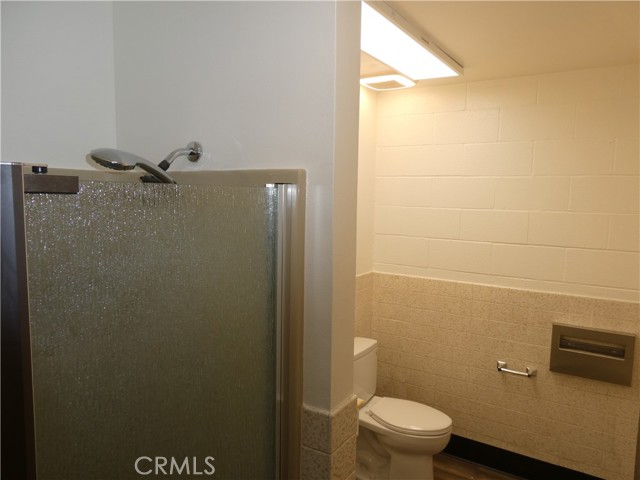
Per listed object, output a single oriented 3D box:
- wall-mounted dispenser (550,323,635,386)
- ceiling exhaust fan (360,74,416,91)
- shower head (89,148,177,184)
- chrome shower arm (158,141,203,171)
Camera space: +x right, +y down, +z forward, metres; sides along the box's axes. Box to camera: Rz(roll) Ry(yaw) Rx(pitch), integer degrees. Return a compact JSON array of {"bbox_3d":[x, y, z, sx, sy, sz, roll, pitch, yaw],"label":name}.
[{"bbox_3d":[1.530,0.638,2.506,0.402,0.283,0.055,5,7,33],"label":"wall-mounted dispenser"},{"bbox_3d":[0.418,-0.985,2.752,0.285,0.030,0.295,4,7,31],"label":"ceiling exhaust fan"},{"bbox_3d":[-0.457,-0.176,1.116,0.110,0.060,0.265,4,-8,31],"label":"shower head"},{"bbox_3d":[-0.400,-0.232,1.230,0.062,0.097,0.135,4,7,31],"label":"chrome shower arm"}]

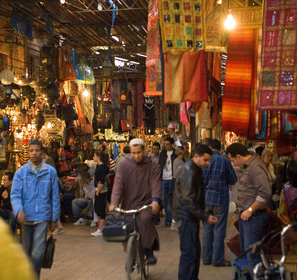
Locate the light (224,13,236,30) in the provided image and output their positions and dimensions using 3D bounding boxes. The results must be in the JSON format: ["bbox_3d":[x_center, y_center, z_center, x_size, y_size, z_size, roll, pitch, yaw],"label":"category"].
[{"bbox_3d":[0.675,-0.975,5.000,0.090,0.140,0.090,0,0,0],"label":"light"}]

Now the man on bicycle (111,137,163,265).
[{"bbox_3d":[-0.149,0.703,6.950,0.630,1.460,0.800,0,0,7],"label":"man on bicycle"}]

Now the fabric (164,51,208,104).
[{"bbox_3d":[0.438,-0.741,7.200,0.540,0.640,0.100,0,0,11],"label":"fabric"}]

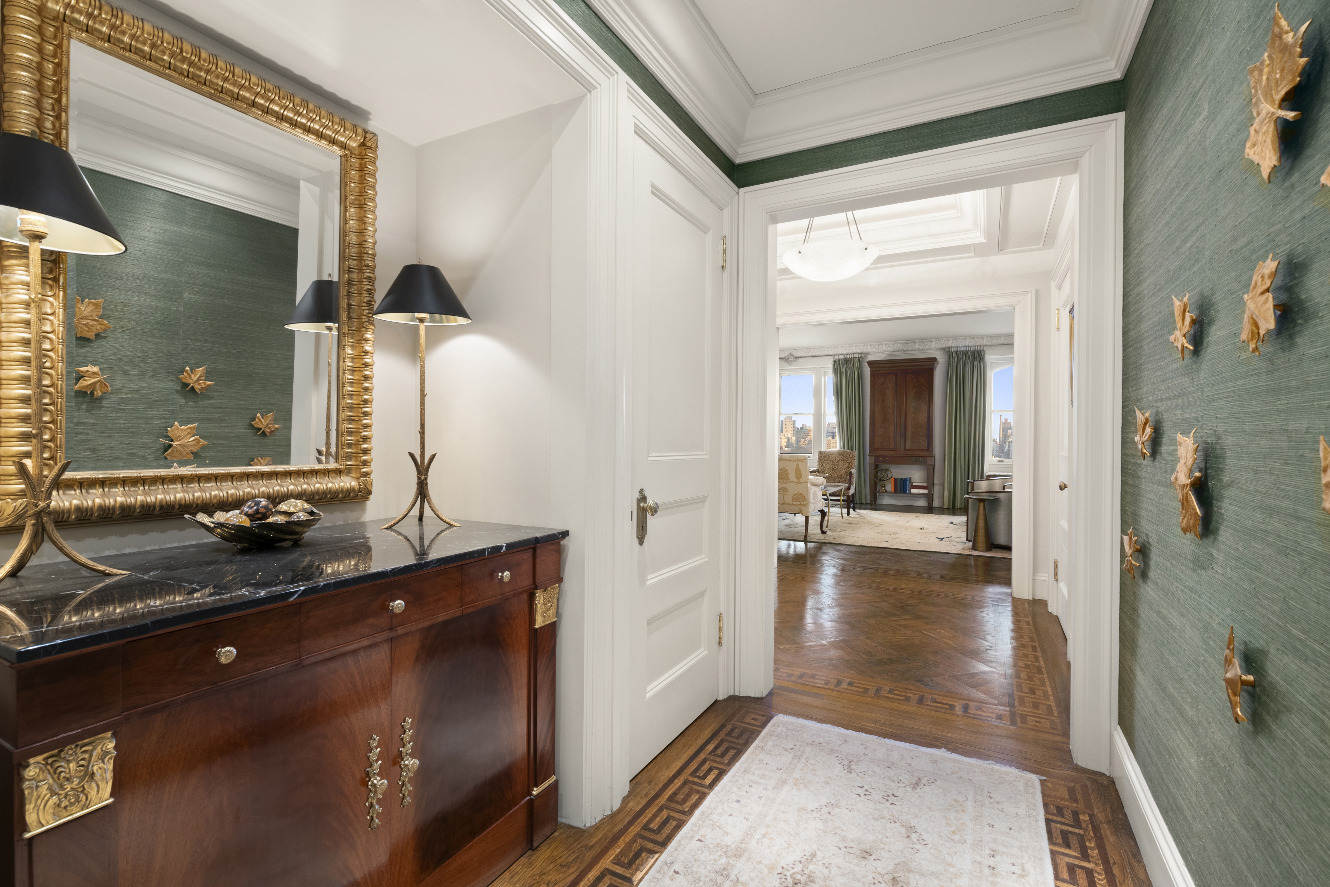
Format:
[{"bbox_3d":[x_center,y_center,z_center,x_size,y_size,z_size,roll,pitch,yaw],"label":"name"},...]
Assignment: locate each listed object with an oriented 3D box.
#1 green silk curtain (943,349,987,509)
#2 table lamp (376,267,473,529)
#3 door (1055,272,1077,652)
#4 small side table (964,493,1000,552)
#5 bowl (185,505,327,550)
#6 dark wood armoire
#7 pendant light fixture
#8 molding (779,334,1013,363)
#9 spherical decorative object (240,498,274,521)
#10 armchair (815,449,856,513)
[{"bbox_3d":[5.260,-0.253,10.344,0.640,2.810,0.180,1,0,29],"label":"green silk curtain"},{"bbox_3d":[-0.779,-0.167,1.899,0.287,0.856,0.287,1,0,29],"label":"table lamp"},{"bbox_3d":[2.511,0.054,3.666,0.050,2.220,0.840,1,0,29],"label":"door"},{"bbox_3d":[3.479,0.865,6.487,0.350,0.590,0.350,1,0,29],"label":"small side table"},{"bbox_3d":[-1.046,0.216,1.525,0.210,0.092,0.310,1,0,29],"label":"bowl"},{"bbox_3d":[4.292,-0.184,10.700,1.150,2.650,0.470,1,0,29],"label":"dark wood armoire"},{"bbox_3d":[1.077,-1.415,3.852,0.610,0.720,0.610,1,0,29],"label":"pendant light fixture"},{"bbox_3d":[4.112,-1.827,11.034,4.300,0.160,0.140,1,0,29],"label":"molding"},{"bbox_3d":[-1.058,0.174,1.532,0.073,0.073,0.073,1,0,29],"label":"spherical decorative object"},{"bbox_3d":[2.789,0.622,9.765,0.720,1.025,0.770,1,0,29],"label":"armchair"}]

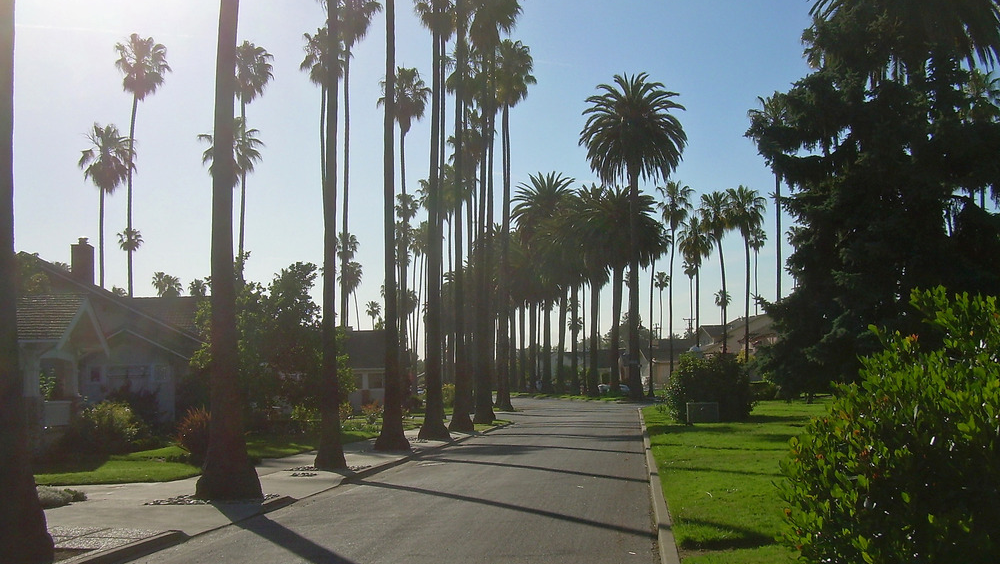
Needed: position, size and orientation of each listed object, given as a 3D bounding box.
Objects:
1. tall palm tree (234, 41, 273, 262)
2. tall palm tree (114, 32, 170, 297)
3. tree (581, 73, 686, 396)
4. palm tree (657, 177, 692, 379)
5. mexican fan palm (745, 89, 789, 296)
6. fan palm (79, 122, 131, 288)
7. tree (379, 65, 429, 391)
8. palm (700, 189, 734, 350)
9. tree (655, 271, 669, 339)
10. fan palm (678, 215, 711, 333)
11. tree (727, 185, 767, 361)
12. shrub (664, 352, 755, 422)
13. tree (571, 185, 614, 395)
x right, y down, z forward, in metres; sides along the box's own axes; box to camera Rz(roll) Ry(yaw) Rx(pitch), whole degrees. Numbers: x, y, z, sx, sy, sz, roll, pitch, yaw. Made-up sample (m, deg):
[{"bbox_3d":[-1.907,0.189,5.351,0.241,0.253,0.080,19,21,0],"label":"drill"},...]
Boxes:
[{"bbox_3d":[-12.744,-3.038,55.479,2.310,18.770,2.310,0,-5,0],"label":"tall palm tree"},{"bbox_3d":[-17.347,-3.054,52.469,2.720,18.270,2.720,0,-5,0],"label":"tall palm tree"},{"bbox_3d":[10.304,-3.666,83.642,8.180,24.950,8.180,0,-5,0],"label":"tree"},{"bbox_3d":[15.601,0.474,97.318,3.300,19.350,3.300,0,-5,0],"label":"palm tree"},{"bbox_3d":[15.717,-1.920,62.401,2.900,18.040,2.900,0,-5,0],"label":"mexican fan palm"},{"bbox_3d":[-20.589,-0.920,57.295,2.950,15.160,2.950,0,-5,0],"label":"fan palm"},{"bbox_3d":[-4.888,-2.360,55.420,2.610,17.510,2.610,0,-5,0],"label":"tree"},{"bbox_3d":[16.631,0.845,83.246,2.910,15.900,2.910,0,-5,0],"label":"palm"},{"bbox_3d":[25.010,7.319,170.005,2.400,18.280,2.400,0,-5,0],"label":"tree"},{"bbox_3d":[15.100,1.780,84.167,2.700,14.190,2.700,0,-5,0],"label":"fan palm"},{"bbox_3d":[17.791,0.758,79.232,2.900,15.620,2.900,0,-5,0],"label":"tree"},{"bbox_3d":[7.619,3.846,40.117,3.220,2.460,3.000,0,-5,0],"label":"shrub"},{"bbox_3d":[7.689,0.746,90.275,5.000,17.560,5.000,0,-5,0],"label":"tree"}]

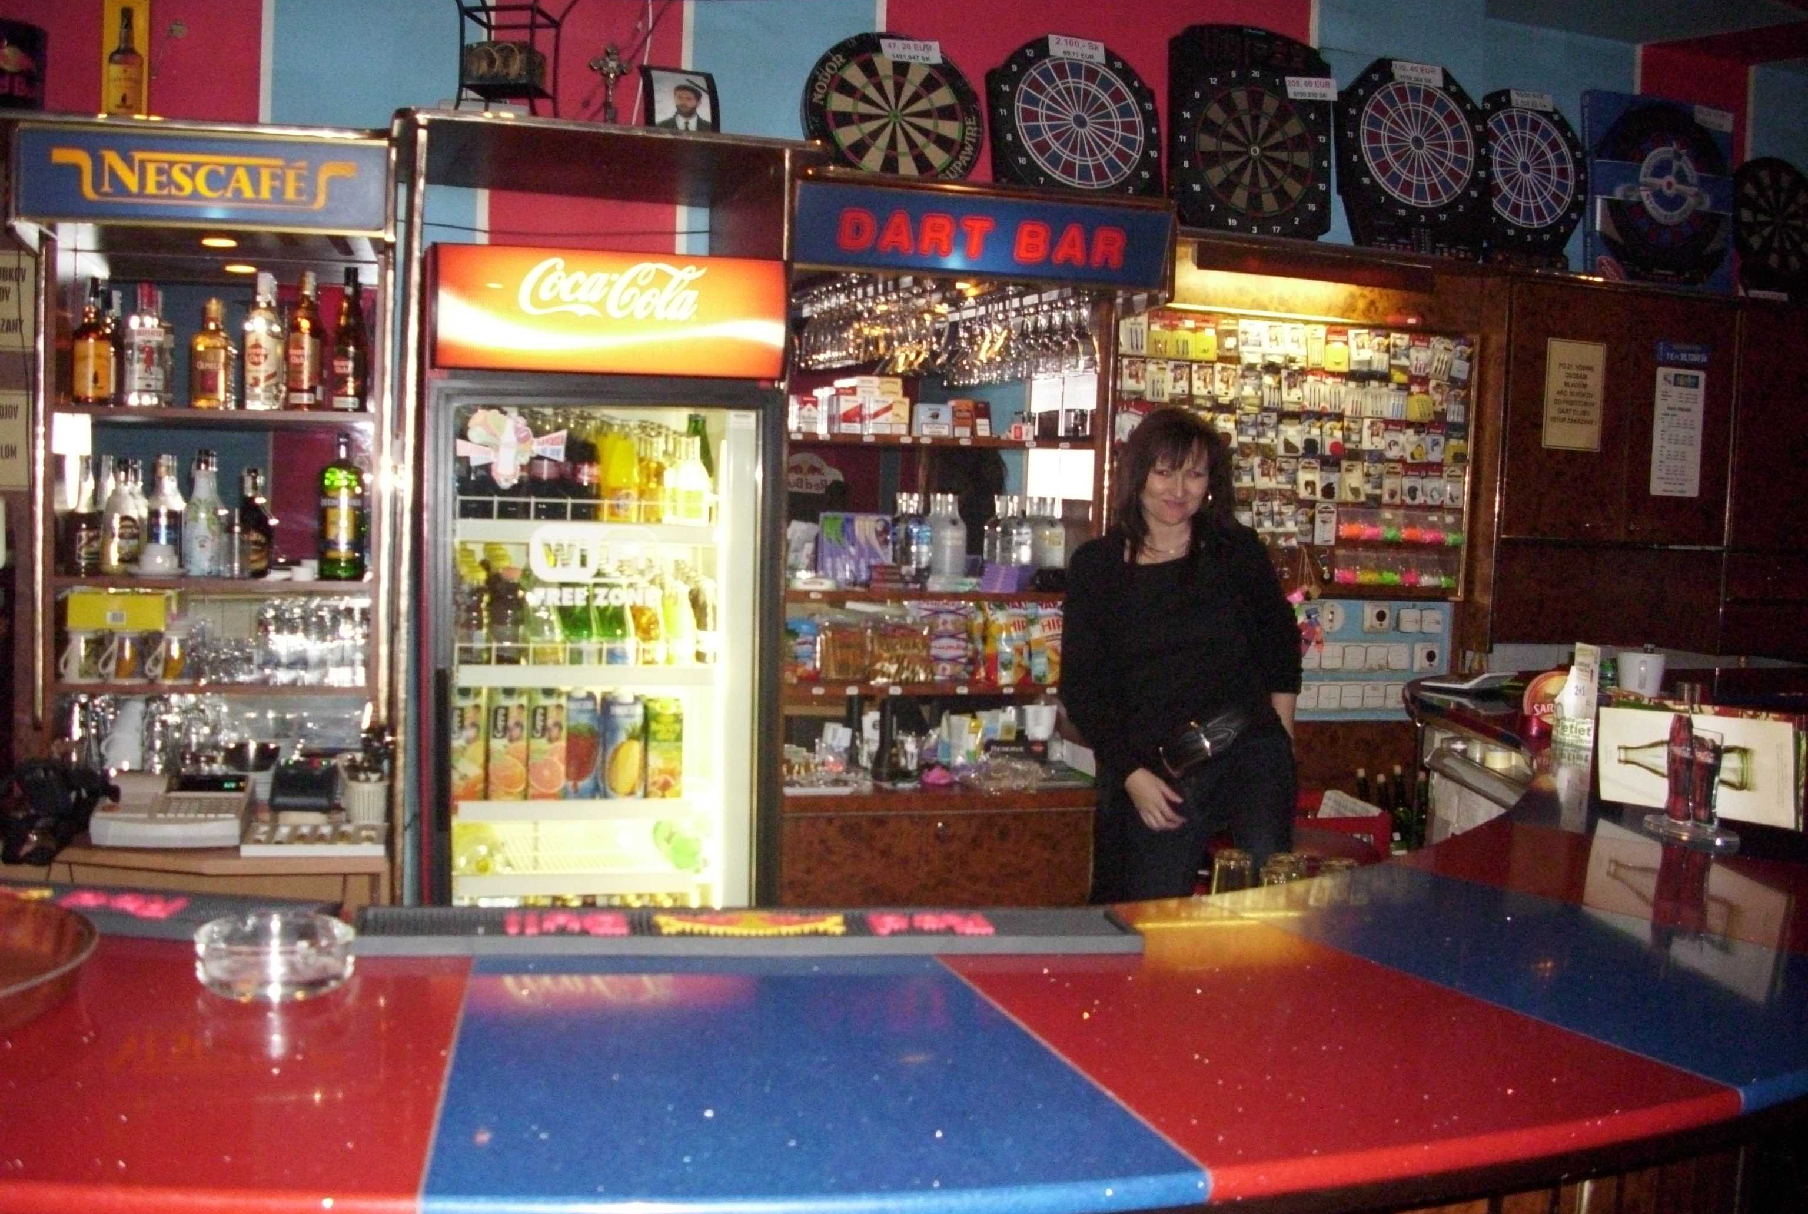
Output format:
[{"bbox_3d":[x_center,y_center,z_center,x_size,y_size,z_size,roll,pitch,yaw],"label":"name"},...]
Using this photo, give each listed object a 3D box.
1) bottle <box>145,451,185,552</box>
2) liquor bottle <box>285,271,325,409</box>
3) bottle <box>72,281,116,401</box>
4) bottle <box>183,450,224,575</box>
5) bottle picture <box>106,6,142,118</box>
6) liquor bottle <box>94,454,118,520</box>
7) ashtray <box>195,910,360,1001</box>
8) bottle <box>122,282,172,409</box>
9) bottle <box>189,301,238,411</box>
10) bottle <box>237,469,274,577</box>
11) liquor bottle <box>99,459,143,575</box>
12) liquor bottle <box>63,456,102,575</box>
[{"bbox_3d":[-1.635,-0.207,3.588,0.077,0.271,0.077,1,4,-15],"label":"bottle"},{"bbox_3d":[-1.337,-0.593,3.602,0.076,0.304,0.076,1,4,-15],"label":"liquor bottle"},{"bbox_3d":[-1.667,-0.546,3.330,0.080,0.258,0.080,1,4,-13],"label":"bottle"},{"bbox_3d":[-1.547,-0.204,3.571,0.088,0.279,0.088,1,4,-15],"label":"bottle"},{"bbox_3d":[-1.660,-1.163,3.450,0.083,0.240,0.025,1,3,-12],"label":"bottle picture"},{"bbox_3d":[-1.781,-0.210,3.620,0.076,0.265,0.076,1,4,-15],"label":"liquor bottle"},{"bbox_3d":[-0.447,0.247,1.152,0.106,0.035,0.106,1,4,-21],"label":"ashtray"},{"bbox_3d":[-1.574,-0.542,3.360,0.088,0.255,0.082,1,4,-13],"label":"bottle"},{"bbox_3d":[-1.524,-0.556,3.557,0.085,0.242,0.070,1,4,-15],"label":"bottle"},{"bbox_3d":[-1.445,-0.189,3.608,0.079,0.249,0.079,1,4,-15],"label":"bottle"},{"bbox_3d":[-1.615,-0.185,3.340,0.082,0.238,0.080,1,4,-13],"label":"liquor bottle"},{"bbox_3d":[-1.771,-0.196,3.494,0.078,0.262,0.078,1,4,-15],"label":"liquor bottle"}]

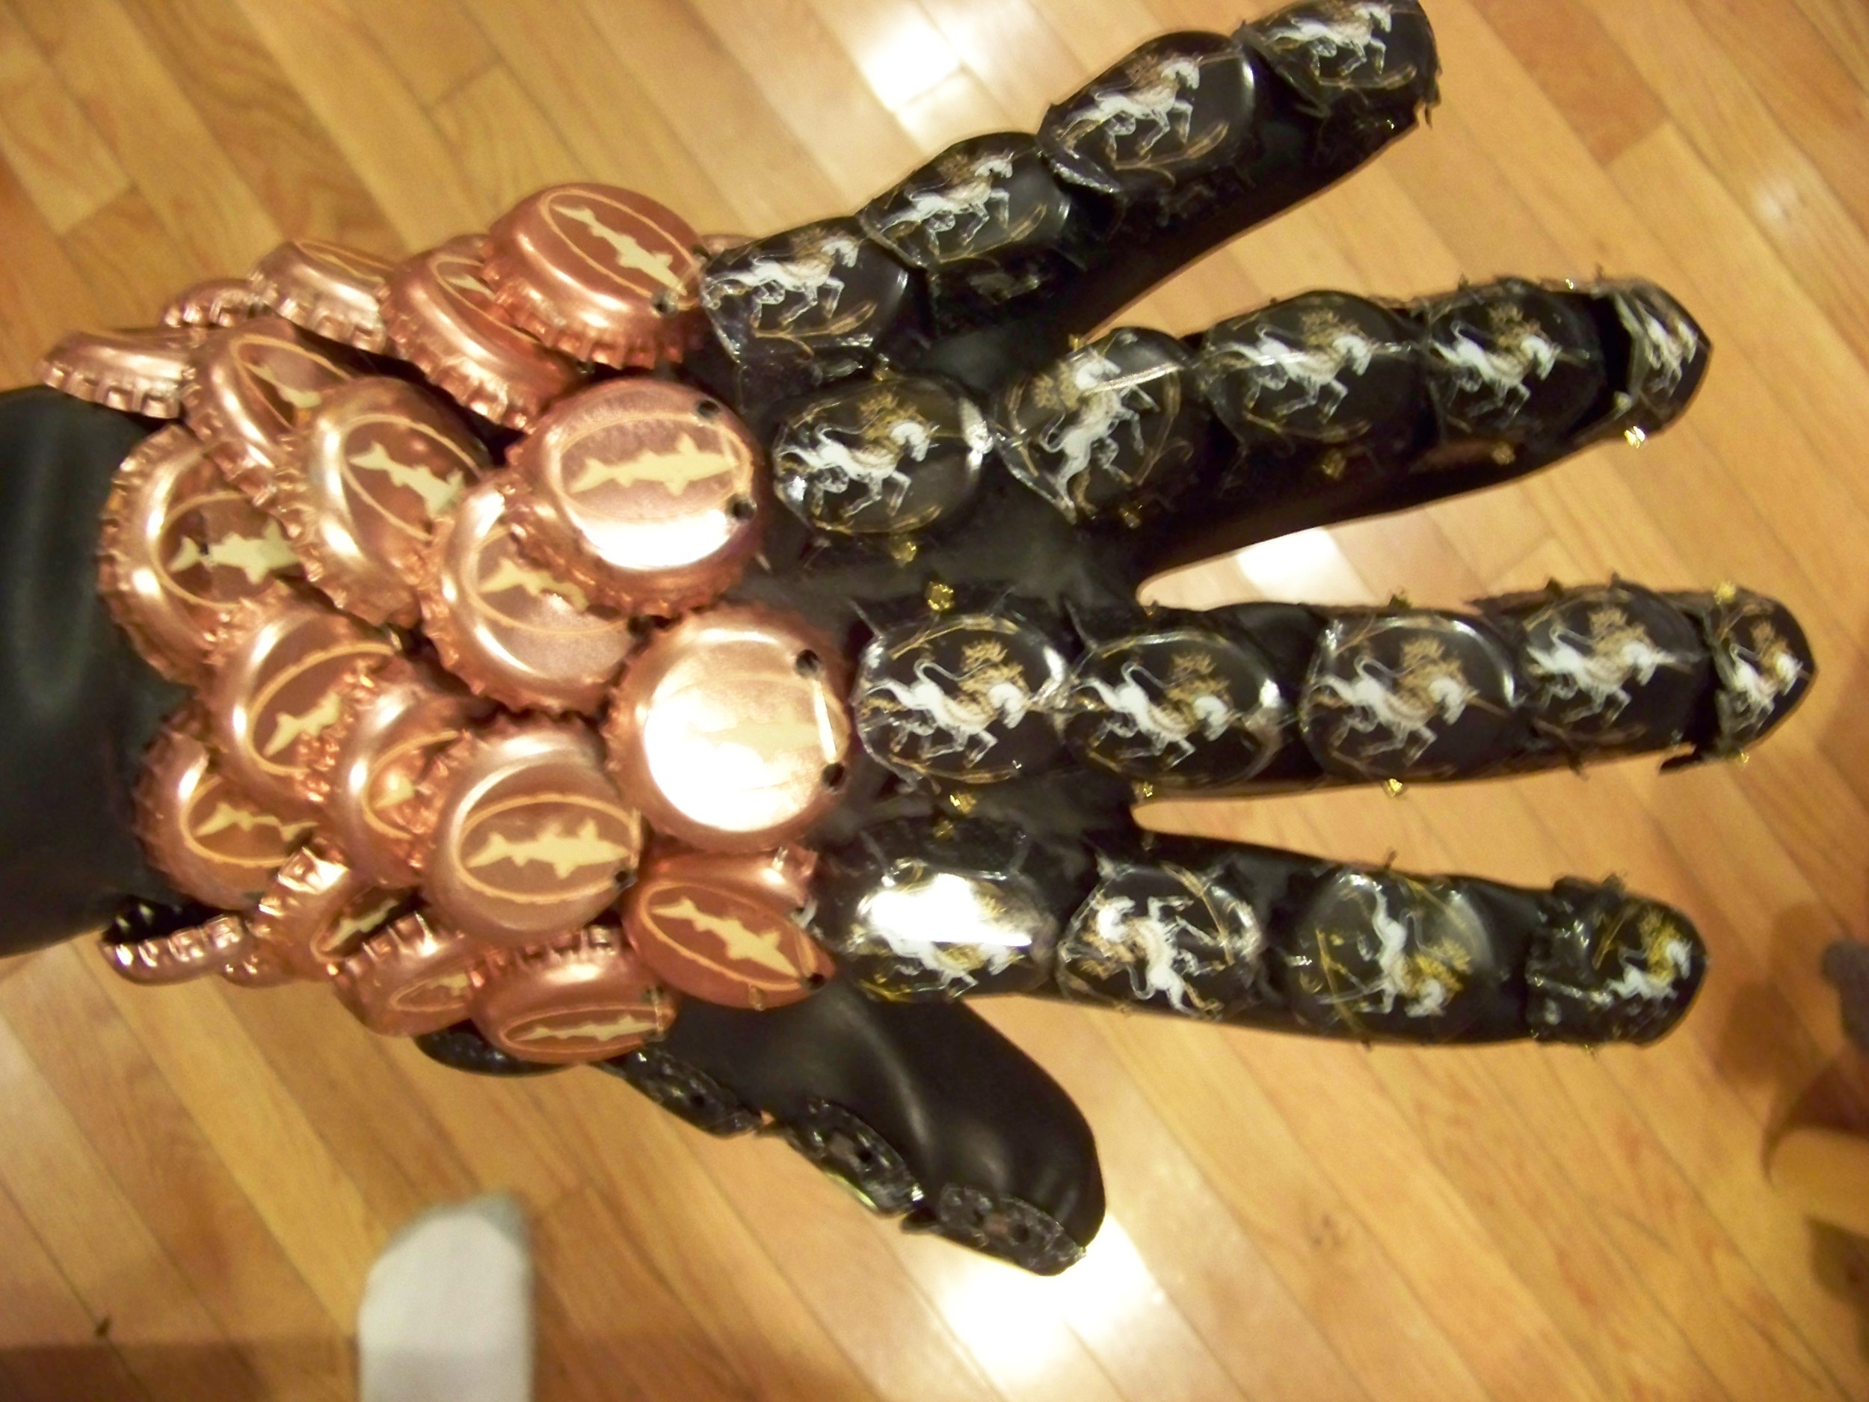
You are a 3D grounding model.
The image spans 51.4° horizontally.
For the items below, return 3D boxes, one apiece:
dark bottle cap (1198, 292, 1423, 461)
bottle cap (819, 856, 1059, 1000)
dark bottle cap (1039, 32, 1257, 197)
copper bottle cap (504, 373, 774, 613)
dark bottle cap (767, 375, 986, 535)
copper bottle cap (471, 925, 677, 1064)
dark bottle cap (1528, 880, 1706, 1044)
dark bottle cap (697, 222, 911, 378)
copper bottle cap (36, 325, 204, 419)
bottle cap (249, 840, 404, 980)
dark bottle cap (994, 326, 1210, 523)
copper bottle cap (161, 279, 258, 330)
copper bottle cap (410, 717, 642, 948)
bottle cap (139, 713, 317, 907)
[{"bbox_3d":[0.047,-0.040,0.243,0.029,0.008,0.025,-6,71,0],"label":"dark bottle cap"},{"bbox_3d":[0.001,0.029,0.244,0.029,0.008,0.026,2,110,-4],"label":"bottle cap"},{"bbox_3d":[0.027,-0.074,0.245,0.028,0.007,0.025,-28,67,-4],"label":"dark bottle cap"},{"bbox_3d":[-0.034,-0.025,0.231,0.031,0.006,0.031,2,71,-22],"label":"copper bottle cap"},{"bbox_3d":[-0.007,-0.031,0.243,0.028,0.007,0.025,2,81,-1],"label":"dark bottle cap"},{"bbox_3d":[-0.046,0.040,0.256,0.030,0.030,0.007,-11,59,-7],"label":"copper bottle cap"},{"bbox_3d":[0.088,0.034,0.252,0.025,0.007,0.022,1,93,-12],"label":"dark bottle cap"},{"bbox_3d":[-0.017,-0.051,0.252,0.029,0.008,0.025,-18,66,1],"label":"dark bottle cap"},{"bbox_3d":[-0.101,-0.043,0.255,0.031,0.031,0.006,12,102,0],"label":"copper bottle cap"},{"bbox_3d":[-0.078,0.029,0.261,0.006,0.031,0.031,40,78,23],"label":"bottle cap"},{"bbox_3d":[0.020,-0.034,0.239,0.029,0.008,0.027,0,81,-3],"label":"dark bottle cap"},{"bbox_3d":[-0.104,-0.061,0.304,0.031,0.031,0.006,-1,95,0],"label":"copper bottle cap"},{"bbox_3d":[-0.049,0.017,0.239,0.030,0.007,0.030,-10,109,-31],"label":"copper bottle cap"},{"bbox_3d":[-0.082,0.012,0.239,0.030,0.006,0.030,-15,113,-38],"label":"bottle cap"}]

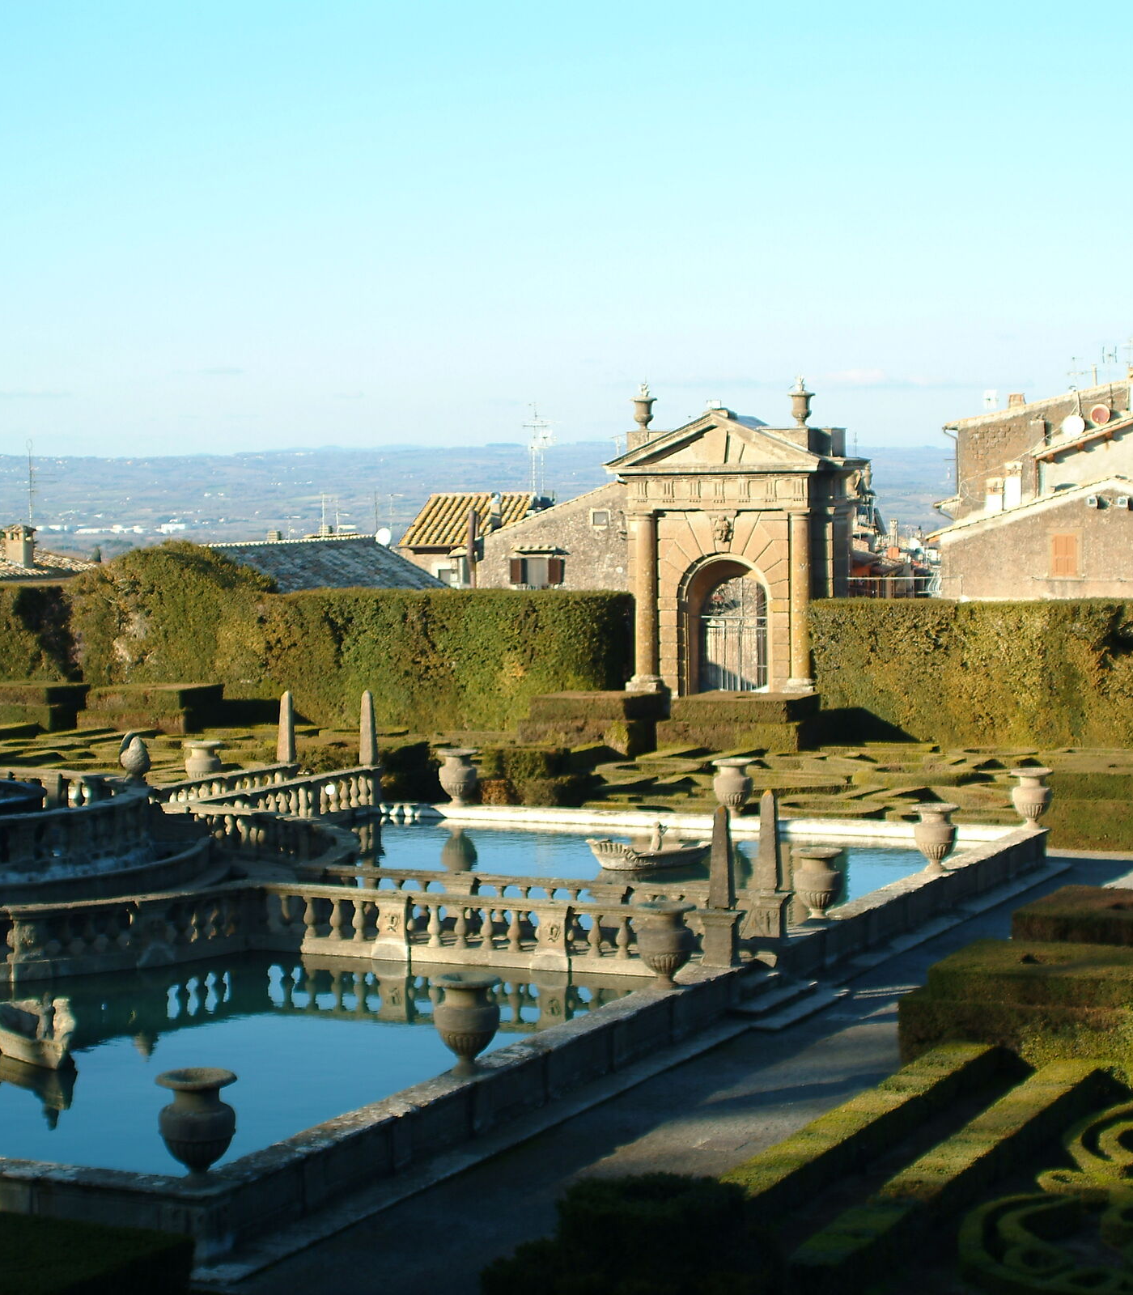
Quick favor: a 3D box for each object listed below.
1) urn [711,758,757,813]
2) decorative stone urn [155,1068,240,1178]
[{"bbox_3d":[3.496,2.989,59.007,0.859,1.114,0.859,1,4,25],"label":"urn"},{"bbox_3d":[-3.735,4.793,28.298,0.842,1.102,0.842,-1,4,0],"label":"decorative stone urn"}]

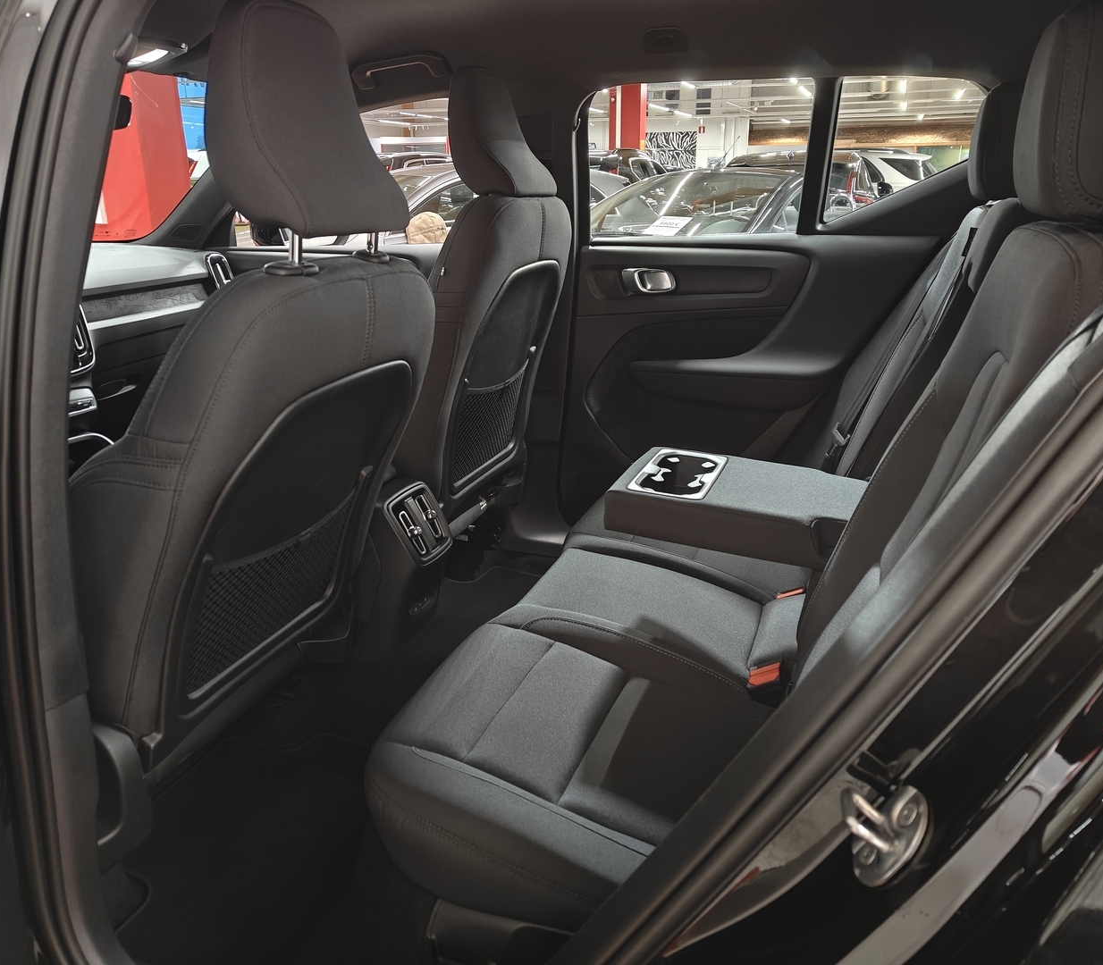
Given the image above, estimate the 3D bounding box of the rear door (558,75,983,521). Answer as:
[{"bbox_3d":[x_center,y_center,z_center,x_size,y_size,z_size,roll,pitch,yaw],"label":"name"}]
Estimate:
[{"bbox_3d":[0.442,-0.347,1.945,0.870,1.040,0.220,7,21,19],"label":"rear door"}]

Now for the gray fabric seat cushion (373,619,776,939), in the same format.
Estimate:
[{"bbox_3d":[0.077,0.344,1.031,0.510,0.155,0.385,7,21,19],"label":"gray fabric seat cushion"}]

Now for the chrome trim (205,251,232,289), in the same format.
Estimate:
[{"bbox_3d":[-0.855,-0.534,2.334,0.040,0.130,0.055,-8,15,24],"label":"chrome trim"}]

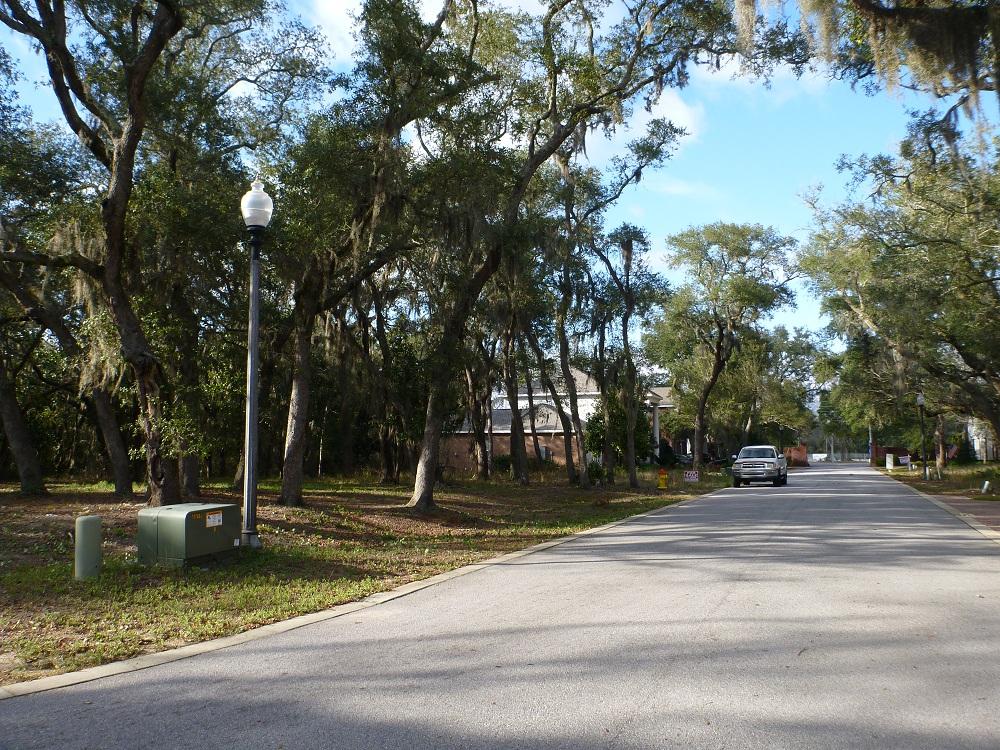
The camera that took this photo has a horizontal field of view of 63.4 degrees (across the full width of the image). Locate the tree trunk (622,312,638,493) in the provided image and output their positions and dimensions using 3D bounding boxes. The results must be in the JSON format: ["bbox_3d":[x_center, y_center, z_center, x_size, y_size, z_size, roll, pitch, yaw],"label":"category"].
[{"bbox_3d":[5.008,0.983,31.045,0.605,6.687,0.500,-1,-6,9],"label":"tree trunk"}]

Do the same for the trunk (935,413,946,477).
[{"bbox_3d":[27.390,4.314,50.297,0.600,3.963,0.550,-3,-6,28],"label":"trunk"}]

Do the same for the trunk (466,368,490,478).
[{"bbox_3d":[-1.139,2.436,40.956,1.317,5.765,0.900,0,-5,-2],"label":"trunk"}]

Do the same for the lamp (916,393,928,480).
[{"bbox_3d":[23.591,3.365,45.167,0.470,5.010,0.450,-3,-6,27],"label":"lamp"}]

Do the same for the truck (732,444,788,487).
[{"bbox_3d":[11.913,4.141,36.885,1.950,1.800,5.500,-3,-6,24],"label":"truck"}]

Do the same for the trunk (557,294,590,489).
[{"bbox_3d":[2.831,0.602,31.585,1.241,7.438,0.800,-1,-6,5],"label":"trunk"}]

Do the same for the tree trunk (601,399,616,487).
[{"bbox_3d":[4.411,2.776,32.882,0.647,3.483,0.500,-1,-6,8],"label":"tree trunk"}]

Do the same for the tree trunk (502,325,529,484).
[{"bbox_3d":[0.671,1.245,35.041,1.125,6.938,0.800,-1,-5,1],"label":"tree trunk"}]

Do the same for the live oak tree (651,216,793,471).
[{"bbox_3d":[14.905,-2.041,54.433,9.658,16.818,9.500,-2,-6,15],"label":"live oak tree"}]

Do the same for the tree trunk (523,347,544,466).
[{"bbox_3d":[1.865,1.732,45.039,1.223,6.464,0.700,-1,-5,2],"label":"tree trunk"}]

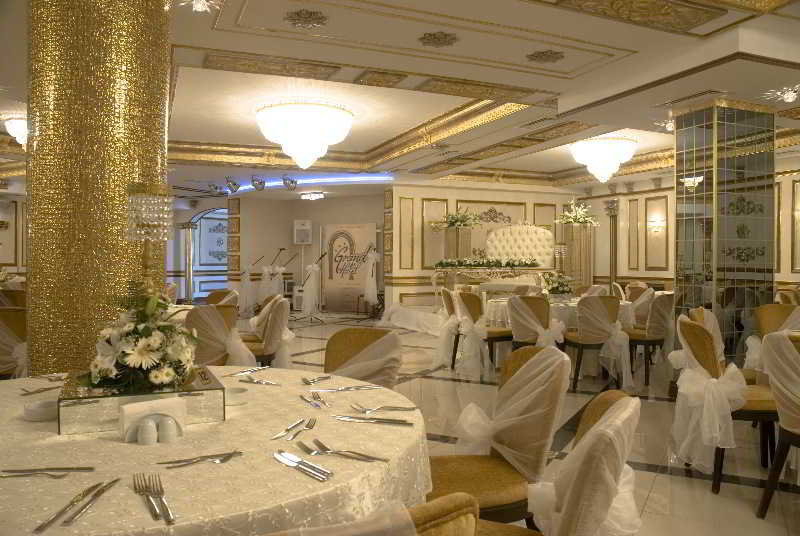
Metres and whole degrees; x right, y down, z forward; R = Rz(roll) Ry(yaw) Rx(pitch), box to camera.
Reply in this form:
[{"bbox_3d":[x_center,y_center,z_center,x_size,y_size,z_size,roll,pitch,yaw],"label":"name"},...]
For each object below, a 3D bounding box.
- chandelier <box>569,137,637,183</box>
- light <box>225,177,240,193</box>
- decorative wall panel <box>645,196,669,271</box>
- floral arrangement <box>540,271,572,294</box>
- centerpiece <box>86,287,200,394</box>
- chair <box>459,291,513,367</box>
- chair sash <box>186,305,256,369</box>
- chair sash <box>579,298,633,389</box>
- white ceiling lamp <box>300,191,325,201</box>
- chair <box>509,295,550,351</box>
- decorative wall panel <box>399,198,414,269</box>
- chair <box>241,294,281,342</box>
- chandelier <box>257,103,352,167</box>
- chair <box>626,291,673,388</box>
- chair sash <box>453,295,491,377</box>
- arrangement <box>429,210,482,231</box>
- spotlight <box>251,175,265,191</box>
[{"bbox_3d":[2.596,-1.357,7.681,0.870,0.550,0.870,-1,1,-24],"label":"chandelier"},{"bbox_3d":[-2.964,-1.452,10.579,0.250,0.280,0.270,-1,1,-30],"label":"light"},{"bbox_3d":[5.750,-0.778,13.450,0.060,1.650,0.620,0,0,-25],"label":"decorative wall panel"},{"bbox_3d":[1.700,0.147,6.550,0.340,0.260,0.320,0,0,-23],"label":"floral arrangement"},{"bbox_3d":[-0.695,0.177,1.620,0.300,0.250,0.290,0,0,-23],"label":"centerpiece"},{"bbox_3d":[0.920,0.685,6.420,0.550,0.880,0.470,0,0,-30],"label":"chair"},{"bbox_3d":[-1.278,0.663,4.360,0.480,0.750,0.260,-1,1,-23],"label":"chair sash"},{"bbox_3d":[1.900,0.695,5.520,0.500,0.840,0.250,0,0,-8],"label":"chair sash"},{"bbox_3d":[-1.749,-1.431,11.980,0.480,0.170,0.480,0,1,0],"label":"white ceiling lamp"},{"bbox_3d":[1.330,0.720,6.008,0.480,0.910,0.580,0,1,20],"label":"chair"},{"bbox_3d":[0.113,-0.642,10.842,0.300,1.300,0.040,-1,1,-24],"label":"decorative wall panel"},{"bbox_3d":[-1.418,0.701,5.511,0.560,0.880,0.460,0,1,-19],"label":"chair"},{"bbox_3d":[-1.300,-1.724,8.200,1.320,0.740,1.320,0,0,-23],"label":"chandelier"},{"bbox_3d":[2.540,0.717,6.338,0.480,0.910,0.580,-1,1,-45],"label":"chair"},{"bbox_3d":[0.730,0.686,6.220,0.270,0.840,0.440,0,0,-30],"label":"chair sash"},{"bbox_3d":[1.099,-0.944,11.691,0.980,0.420,0.750,0,1,-11],"label":"arrangement"},{"bbox_3d":[-2.605,-1.563,10.984,0.250,0.290,0.270,0,1,-9],"label":"spotlight"}]

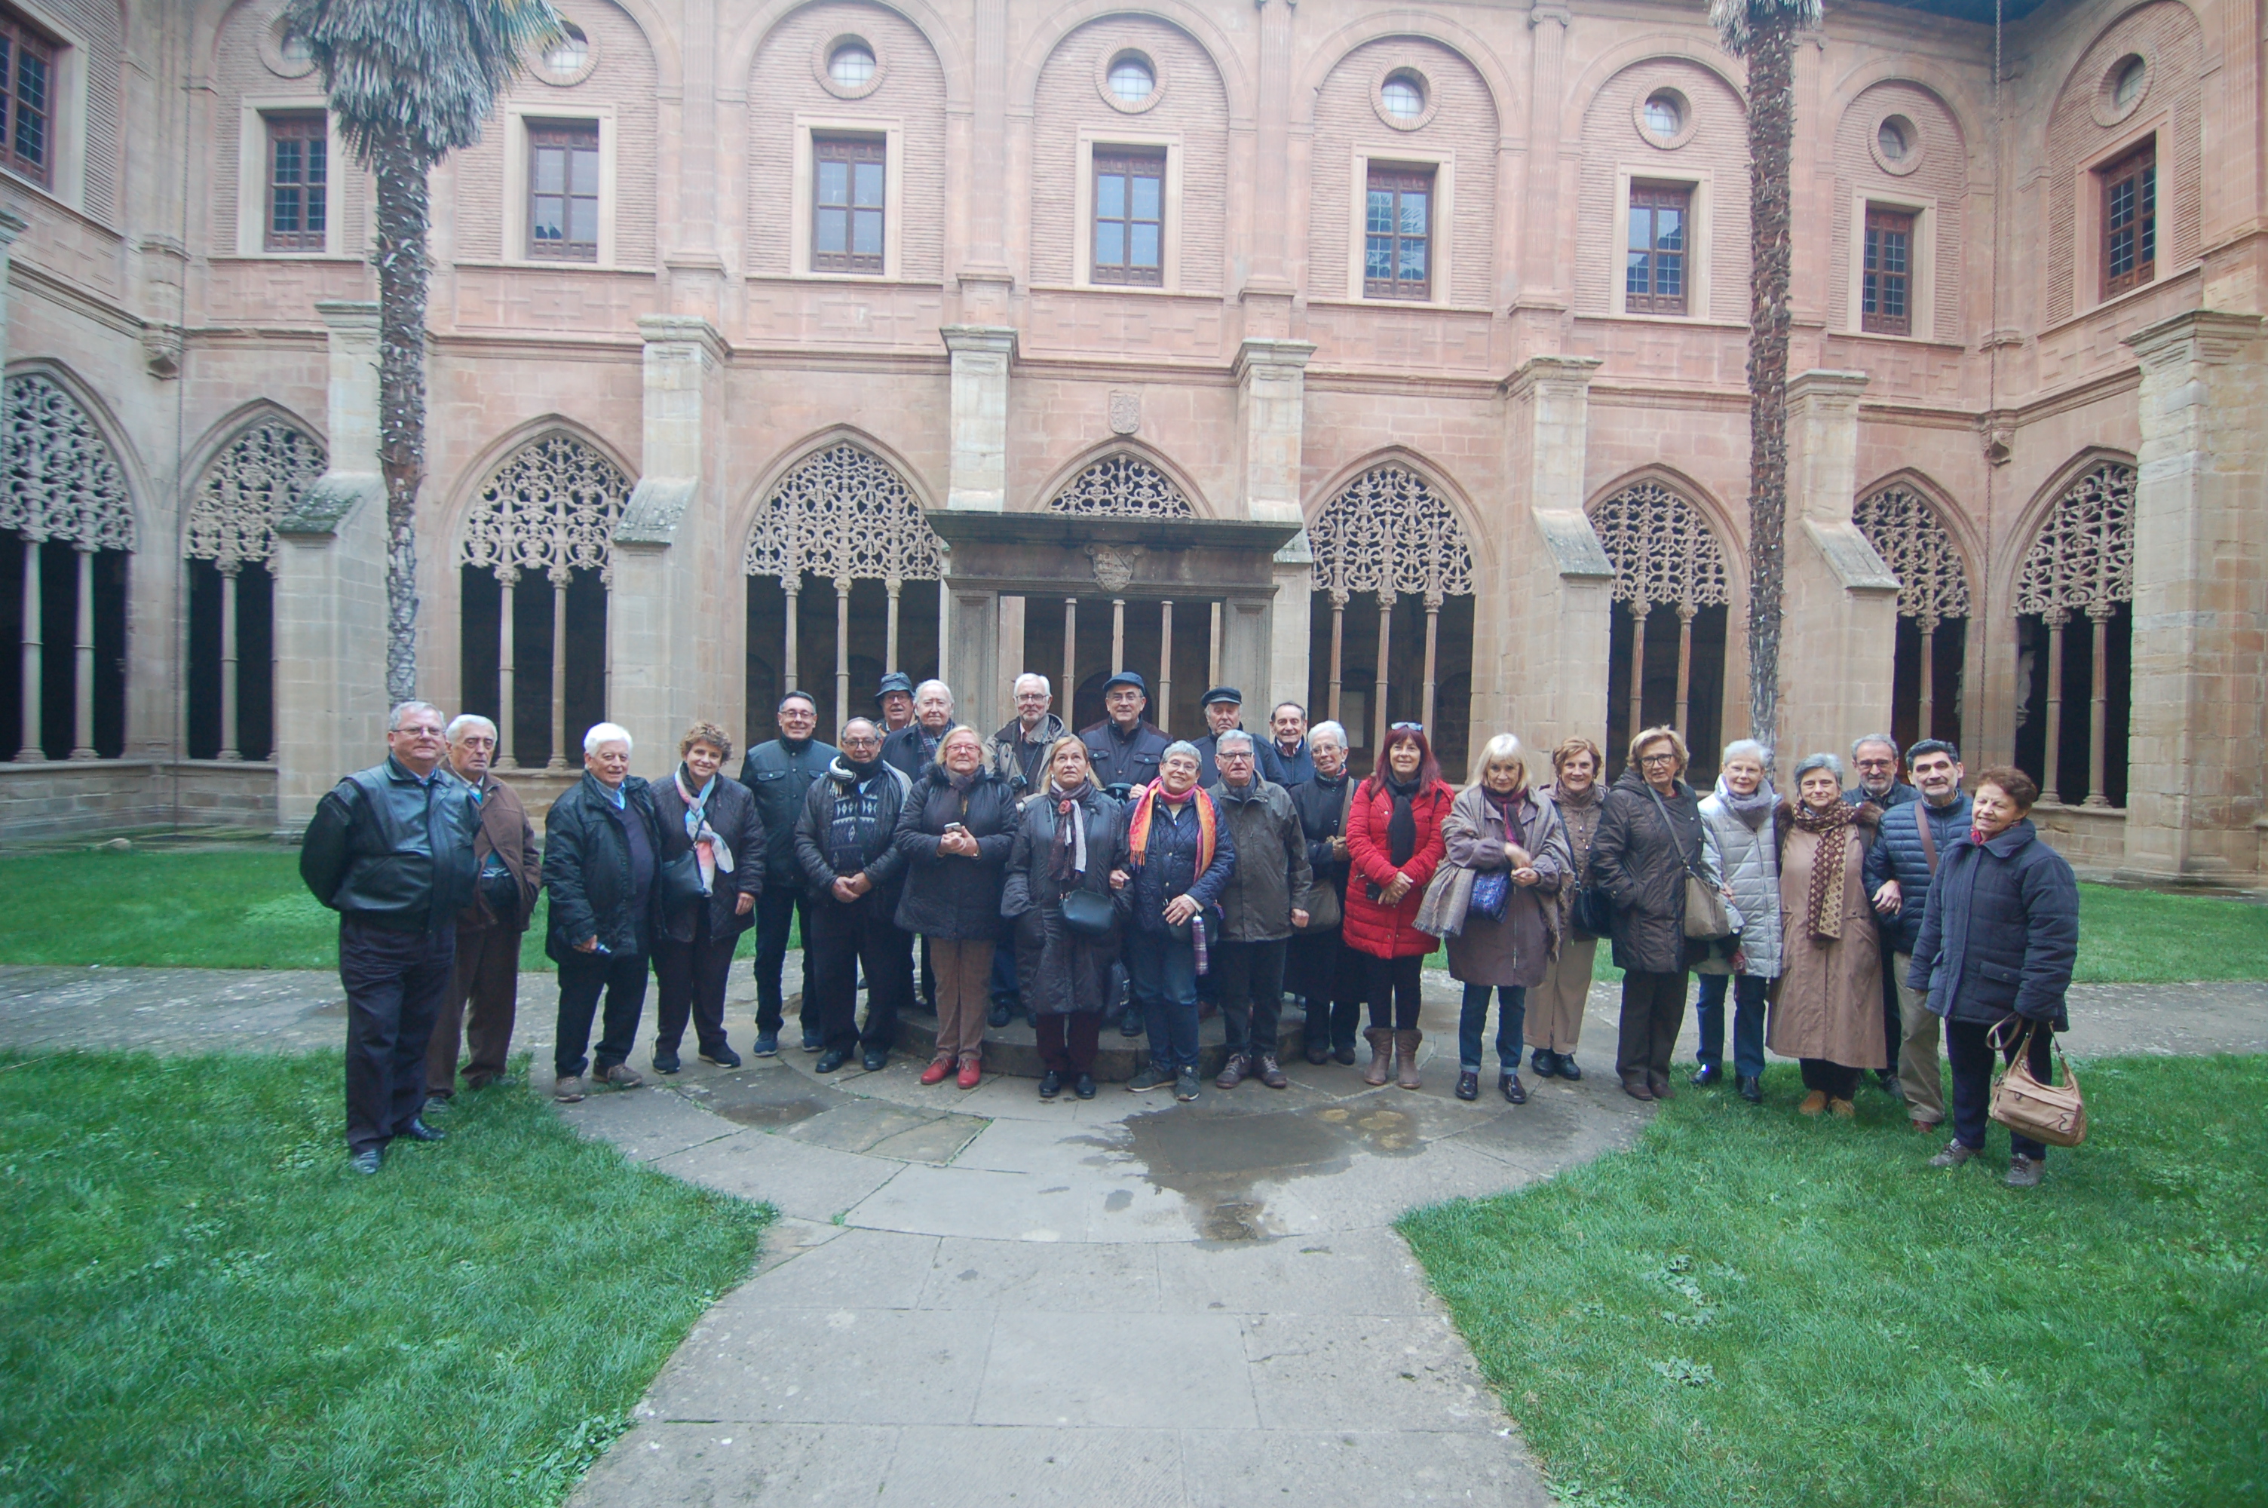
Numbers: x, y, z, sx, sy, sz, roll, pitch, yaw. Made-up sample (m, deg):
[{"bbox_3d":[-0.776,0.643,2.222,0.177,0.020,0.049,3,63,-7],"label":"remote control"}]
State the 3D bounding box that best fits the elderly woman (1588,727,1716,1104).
[{"bbox_3d":[2.386,0.722,4.683,0.500,1.680,0.350,1,2,-8],"label":"elderly woman"}]

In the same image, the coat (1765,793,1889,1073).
[{"bbox_3d":[3.152,0.821,4.587,0.500,1.239,0.360,2,1,30],"label":"coat"}]

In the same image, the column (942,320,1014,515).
[{"bbox_3d":[-2.410,-2.500,15.170,1.050,7.800,1.950,1,0,-4],"label":"column"}]

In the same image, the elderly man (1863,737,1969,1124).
[{"bbox_3d":[3.441,0.766,4.370,0.500,1.663,0.350,2,1,30],"label":"elderly man"}]

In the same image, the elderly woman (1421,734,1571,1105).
[{"bbox_3d":[1.670,0.733,4.663,0.600,1.646,0.400,1,1,14],"label":"elderly woman"}]

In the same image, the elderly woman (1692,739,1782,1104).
[{"bbox_3d":[2.886,0.755,4.802,0.470,1.645,0.340,2,1,19],"label":"elderly woman"}]

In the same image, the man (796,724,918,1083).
[{"bbox_3d":[-1.338,0.659,4.859,0.620,1.677,0.400,1,0,-10],"label":"man"}]

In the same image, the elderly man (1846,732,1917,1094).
[{"bbox_3d":[3.618,0.755,4.866,0.520,1.690,0.340,2,2,30],"label":"elderly man"}]

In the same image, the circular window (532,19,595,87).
[{"bbox_3d":[-7.850,-9.680,13.876,0.900,0.900,0.250,1,2,-4],"label":"circular window"}]

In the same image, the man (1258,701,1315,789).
[{"bbox_3d":[0.844,0.530,5.356,0.500,1.630,0.330,1,2,6],"label":"man"}]

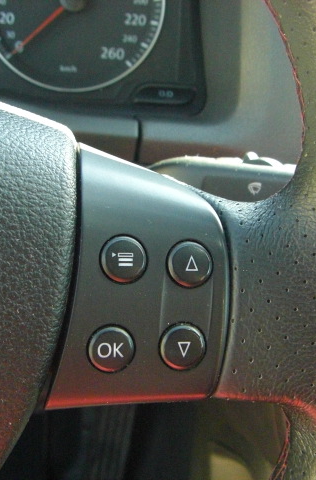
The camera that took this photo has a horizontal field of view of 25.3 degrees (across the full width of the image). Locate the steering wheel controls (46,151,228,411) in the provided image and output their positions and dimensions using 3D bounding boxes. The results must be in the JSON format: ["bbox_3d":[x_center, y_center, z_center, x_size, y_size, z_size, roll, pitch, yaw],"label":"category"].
[{"bbox_3d":[-0.006,0.011,0.202,0.051,0.072,0.021,1,0,-10],"label":"steering wheel controls"}]

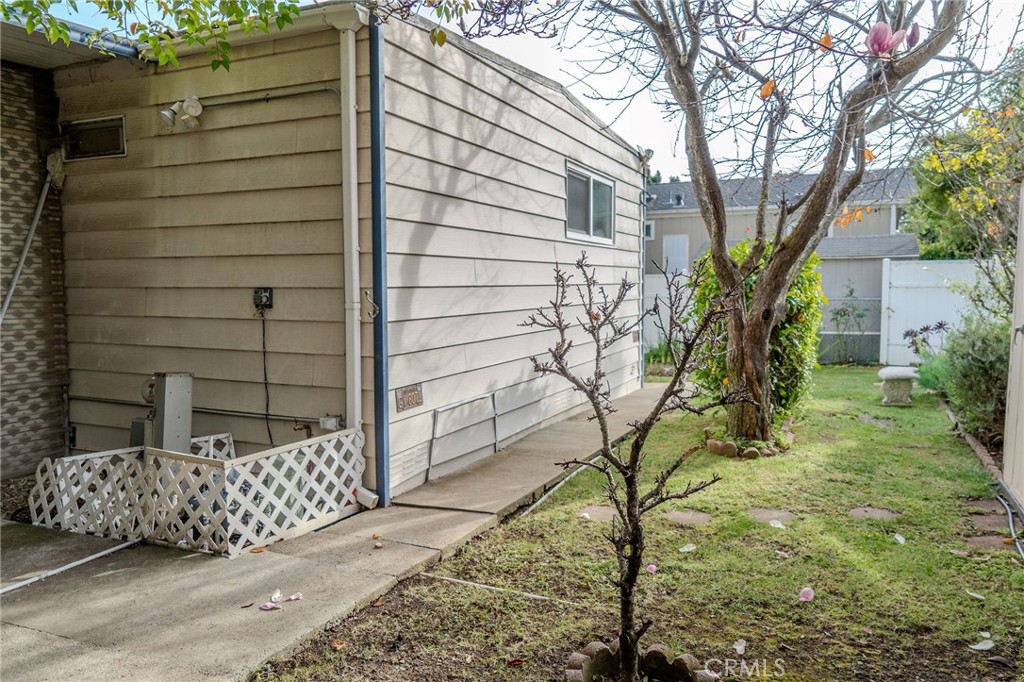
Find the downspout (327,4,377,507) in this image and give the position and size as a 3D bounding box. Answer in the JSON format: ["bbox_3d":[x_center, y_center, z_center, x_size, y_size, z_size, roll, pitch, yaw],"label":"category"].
[{"bbox_3d":[-0.941,-0.443,4.053,0.220,2.850,0.110,2,5,22],"label":"downspout"}]

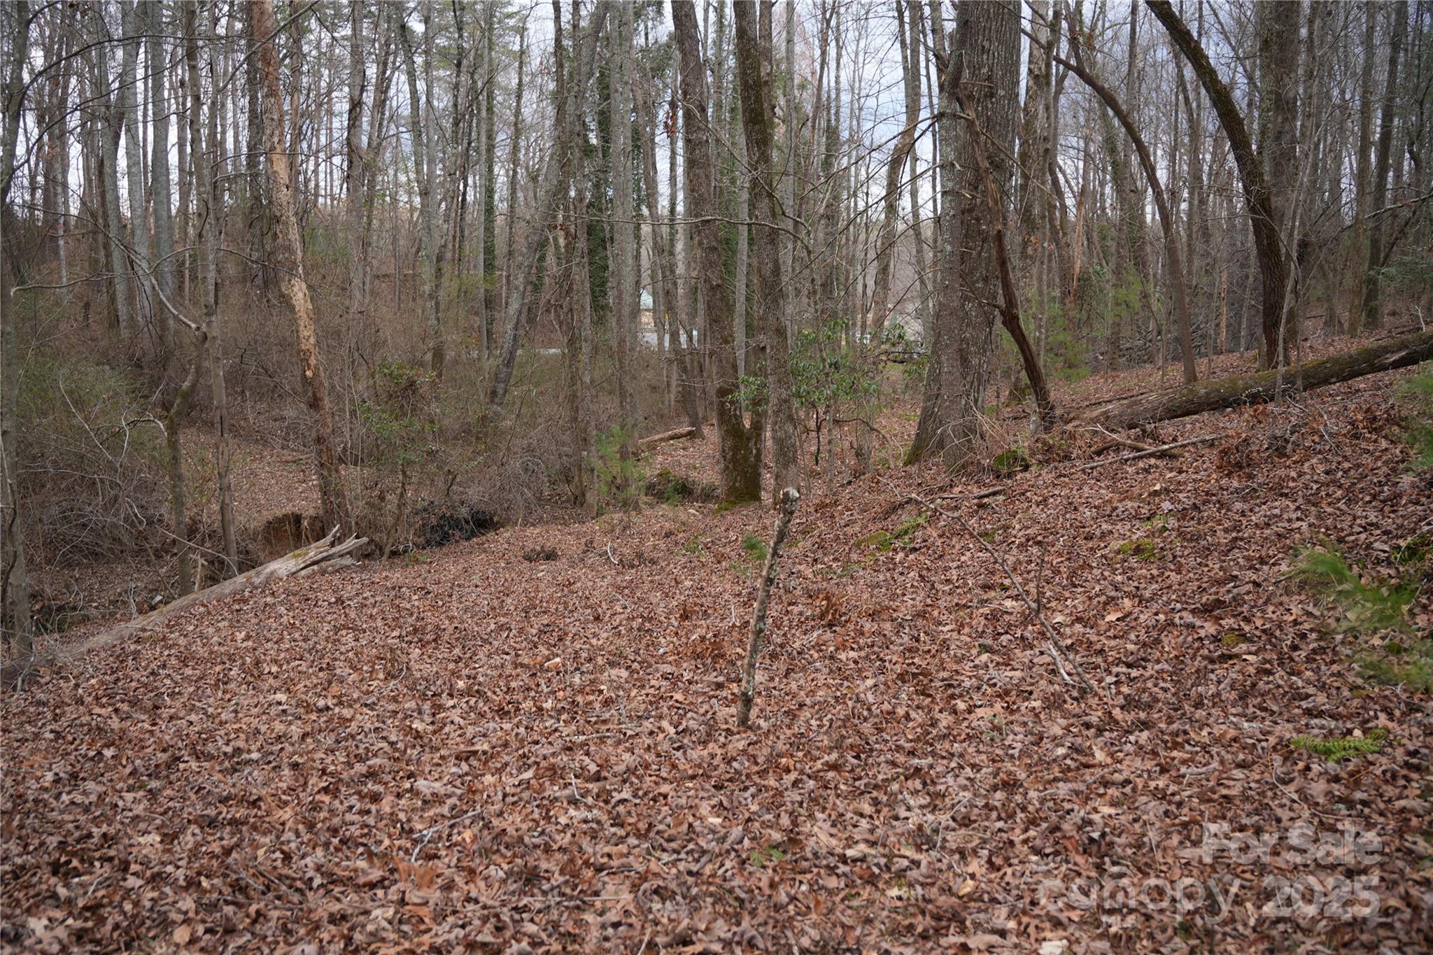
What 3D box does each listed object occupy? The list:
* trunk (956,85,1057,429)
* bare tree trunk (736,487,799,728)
[{"bbox_3d":[2.367,-1.725,8.600,0.280,2.768,0.220,-16,8,2],"label":"trunk"},{"bbox_3d":[0.213,0.541,4.445,0.085,1.020,0.075,12,6,-1],"label":"bare tree trunk"}]

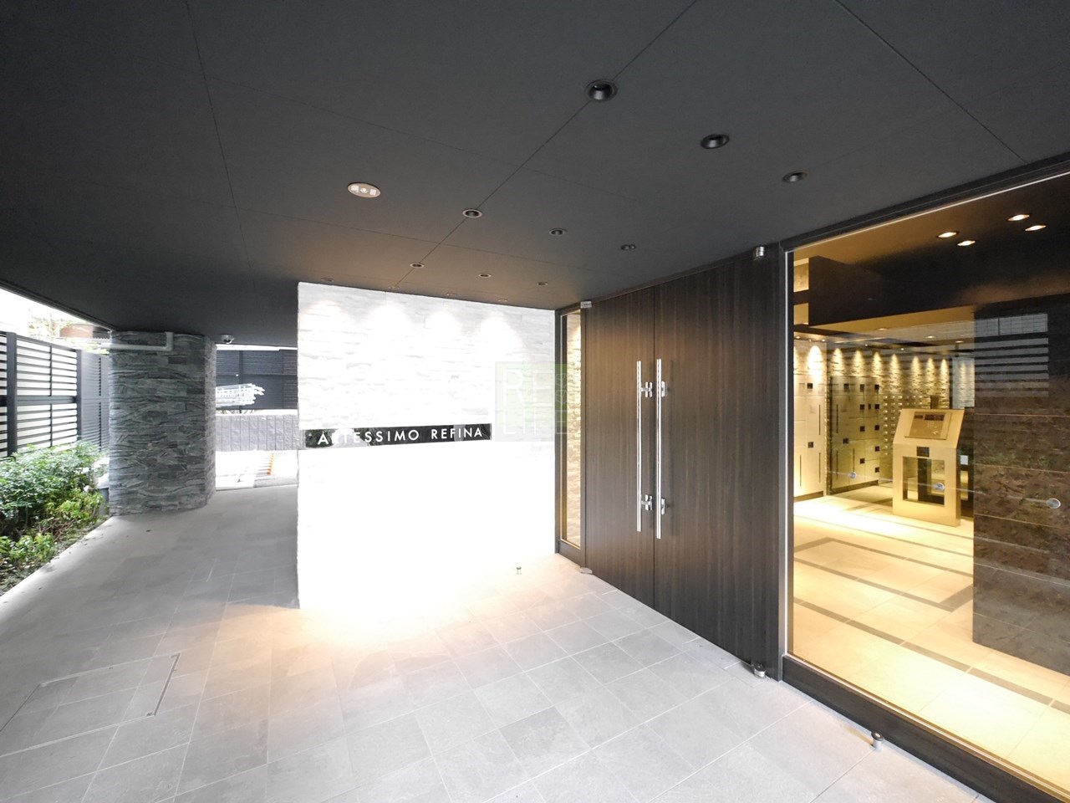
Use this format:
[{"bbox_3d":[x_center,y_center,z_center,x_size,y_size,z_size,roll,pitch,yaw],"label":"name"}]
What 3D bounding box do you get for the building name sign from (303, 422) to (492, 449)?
[{"bbox_3d":[-1.034,0.275,3.492,1.479,0.146,0.040,0,0,-30],"label":"building name sign"}]

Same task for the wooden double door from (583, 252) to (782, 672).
[{"bbox_3d":[0.843,0.321,3.038,0.120,2.317,1.727,0,0,-30],"label":"wooden double door"}]

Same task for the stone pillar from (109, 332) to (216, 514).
[{"bbox_3d":[-5.305,0.272,6.266,1.009,2.388,0.960,0,0,-30],"label":"stone pillar"}]

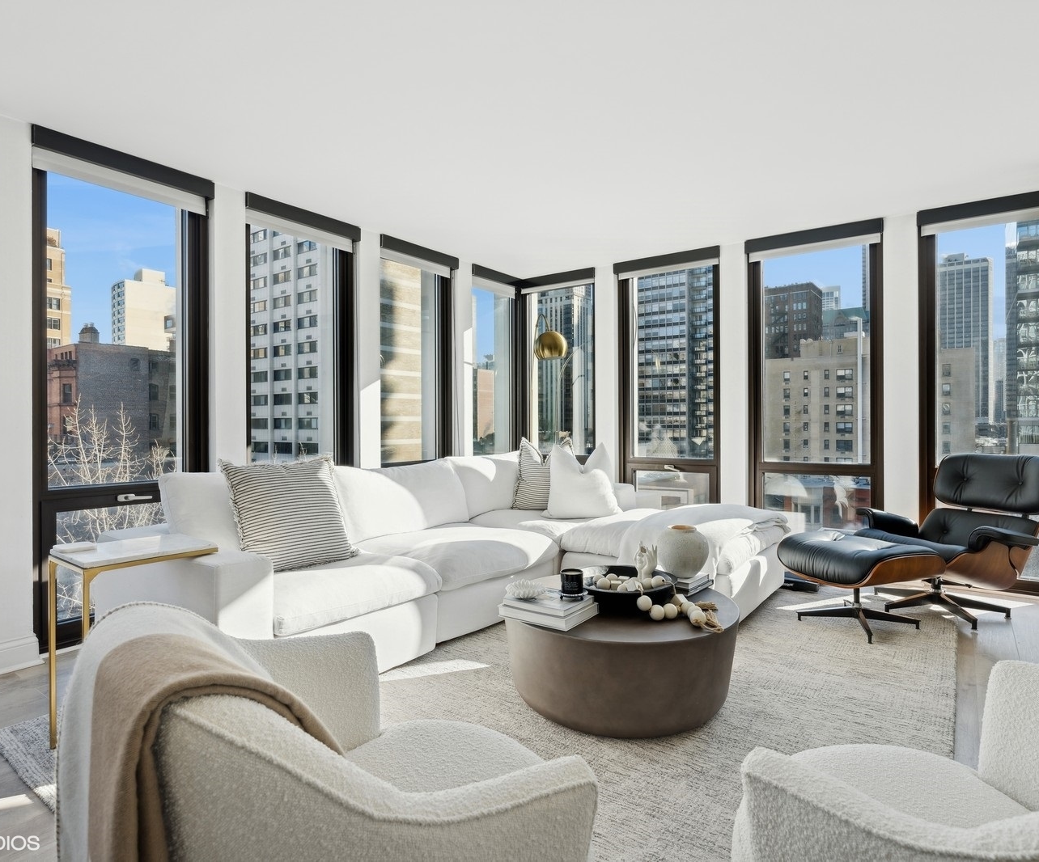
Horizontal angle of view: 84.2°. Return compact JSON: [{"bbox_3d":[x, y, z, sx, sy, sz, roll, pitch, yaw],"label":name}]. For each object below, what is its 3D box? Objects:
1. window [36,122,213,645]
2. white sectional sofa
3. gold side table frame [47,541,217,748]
[{"bbox_3d":[-1.940,-0.172,2.873,0.150,2.351,0.764,0,0,39],"label":"window"},{"bbox_3d":[-0.039,0.597,3.281,2.200,0.810,3.360,1,1,38],"label":"white sectional sofa"},{"bbox_3d":[-1.257,0.704,1.888,0.350,0.635,0.375,1,1,38],"label":"gold side table frame"}]

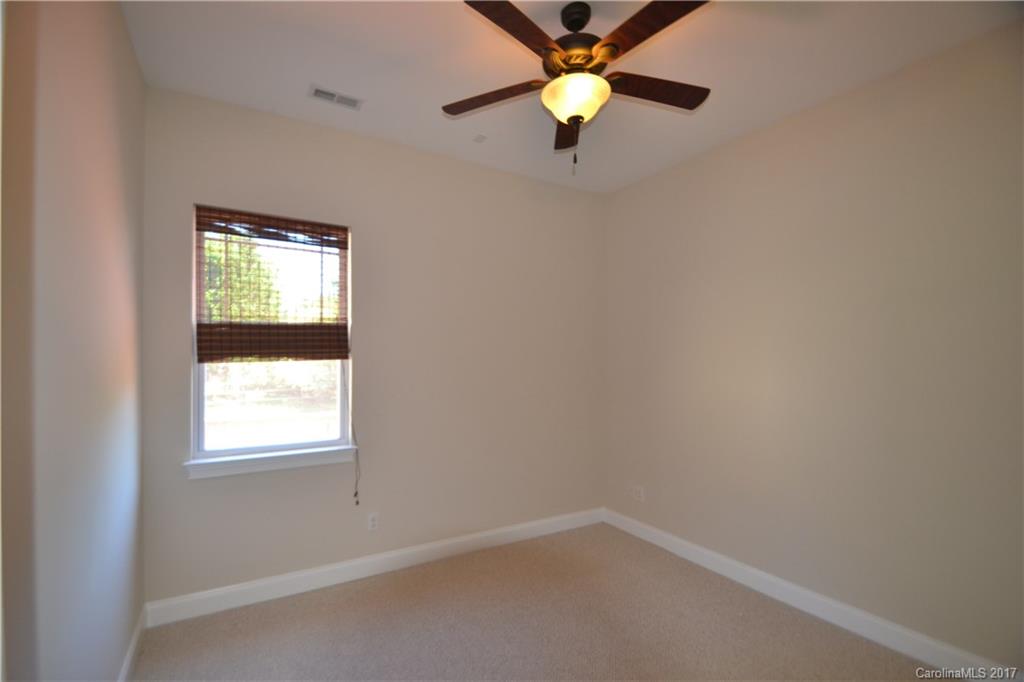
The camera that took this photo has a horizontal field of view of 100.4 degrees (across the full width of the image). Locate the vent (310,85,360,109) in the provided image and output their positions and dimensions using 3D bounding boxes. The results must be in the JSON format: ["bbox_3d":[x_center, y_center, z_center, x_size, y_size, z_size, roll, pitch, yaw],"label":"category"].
[{"bbox_3d":[-0.970,-1.335,2.352,0.280,0.025,0.135,1,-1,-30],"label":"vent"}]

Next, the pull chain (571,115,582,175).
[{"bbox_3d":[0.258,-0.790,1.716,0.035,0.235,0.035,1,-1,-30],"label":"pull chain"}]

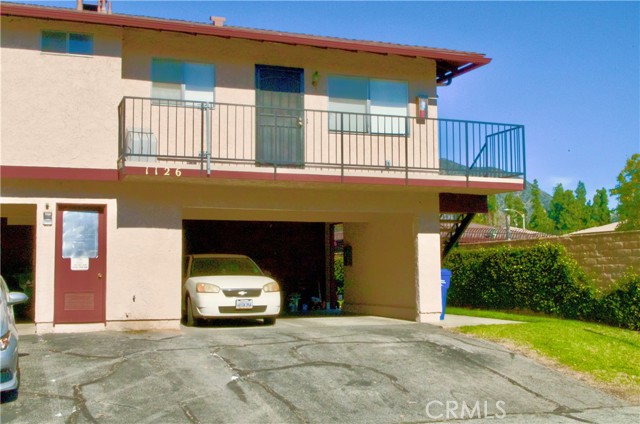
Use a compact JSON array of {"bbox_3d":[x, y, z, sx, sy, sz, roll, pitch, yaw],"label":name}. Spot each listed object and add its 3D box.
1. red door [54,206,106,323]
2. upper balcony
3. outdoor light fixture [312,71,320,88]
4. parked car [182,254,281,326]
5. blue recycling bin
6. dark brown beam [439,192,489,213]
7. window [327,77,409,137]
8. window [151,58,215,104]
[{"bbox_3d":[-4.260,0.929,14.554,0.870,2.100,0.100,1,-5,-21],"label":"red door"},{"bbox_3d":[0.231,-1.204,15.932,8.150,1.280,1.200,1,-5,-21],"label":"upper balcony"},{"bbox_3d":[-0.070,-2.652,16.371,0.150,0.330,0.190,1,-5,-21],"label":"outdoor light fixture"},{"bbox_3d":[-2.170,1.600,17.250,1.780,1.460,4.780,1,-5,-19],"label":"parked car"},{"bbox_3d":[2.512,1.856,18.177,0.680,1.110,0.600,1,-5,-21],"label":"blue recycling bin"},{"bbox_3d":[3.018,-0.173,17.384,1.208,0.420,0.140,1,-5,-21],"label":"dark brown beam"},{"bbox_3d":[1.013,-2.170,16.894,1.820,1.170,0.100,1,-5,-21],"label":"window"},{"bbox_3d":[-2.595,-2.420,15.500,1.210,0.890,0.100,1,-5,-21],"label":"window"}]

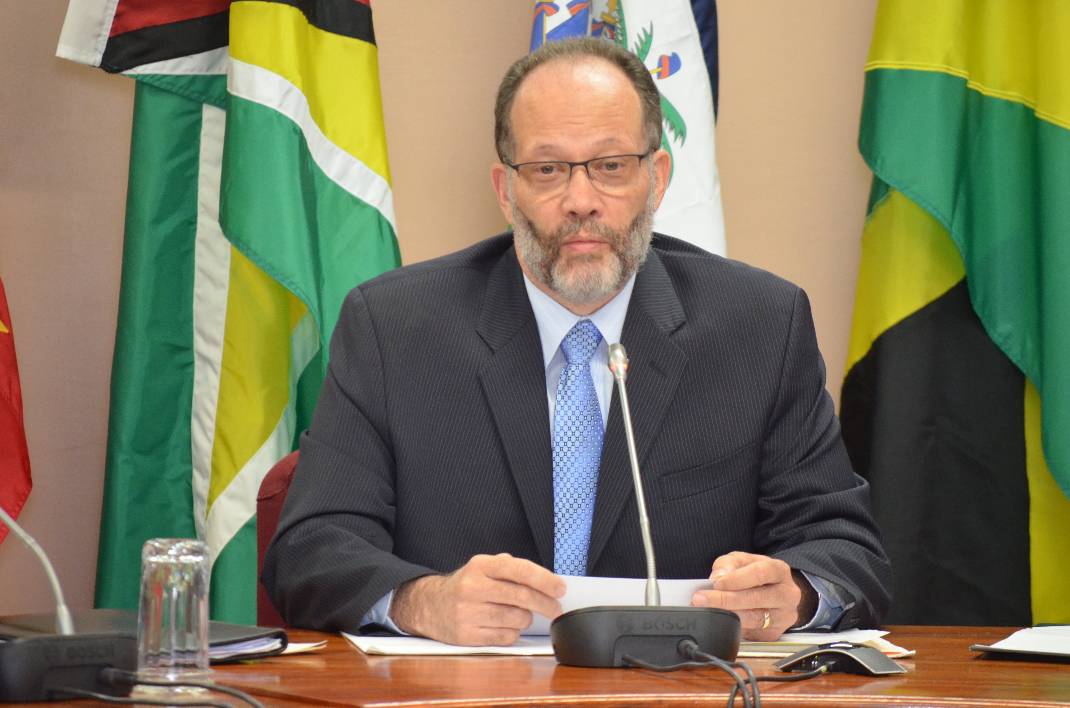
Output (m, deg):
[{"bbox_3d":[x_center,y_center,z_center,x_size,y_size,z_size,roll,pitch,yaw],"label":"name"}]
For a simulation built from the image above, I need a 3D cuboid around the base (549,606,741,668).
[{"bbox_3d":[0.109,0.279,8.850,0.190,0.061,0.125,0,5,-10],"label":"base"}]

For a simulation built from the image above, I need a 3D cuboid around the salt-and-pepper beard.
[{"bbox_3d":[0.050,-0.118,9.260,0.150,0.130,0.110,-2,5,0],"label":"salt-and-pepper beard"}]

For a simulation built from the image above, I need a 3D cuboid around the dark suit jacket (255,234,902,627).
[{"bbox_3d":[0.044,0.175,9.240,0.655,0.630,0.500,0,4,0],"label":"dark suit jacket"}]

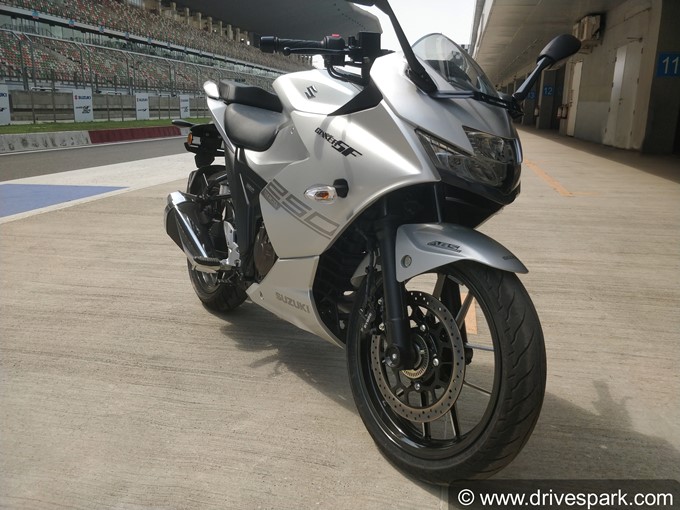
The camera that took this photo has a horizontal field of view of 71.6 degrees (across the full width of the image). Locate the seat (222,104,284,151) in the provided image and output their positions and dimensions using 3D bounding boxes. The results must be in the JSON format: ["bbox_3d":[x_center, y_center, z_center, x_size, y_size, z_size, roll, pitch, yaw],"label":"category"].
[{"bbox_3d":[-0.241,-0.463,1.751,0.280,0.170,0.420,-2,13,-36],"label":"seat"}]

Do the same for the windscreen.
[{"bbox_3d":[0.258,-0.429,1.067,0.250,0.150,0.180,-2,13,-36],"label":"windscreen"}]

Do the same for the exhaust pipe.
[{"bbox_3d":[-0.624,-0.079,1.957,0.140,0.170,0.460,-2,33,-36],"label":"exhaust pipe"}]

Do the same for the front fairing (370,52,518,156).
[{"bbox_3d":[0.279,-0.328,1.045,0.360,0.220,0.310,-2,13,-36],"label":"front fairing"}]

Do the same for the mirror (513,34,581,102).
[{"bbox_3d":[0.518,-0.465,1.193,0.250,0.200,0.100,-2,13,-36],"label":"mirror"}]

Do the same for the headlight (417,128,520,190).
[{"bbox_3d":[0.308,-0.201,1.012,0.280,0.125,0.165,-2,13,-36],"label":"headlight"}]

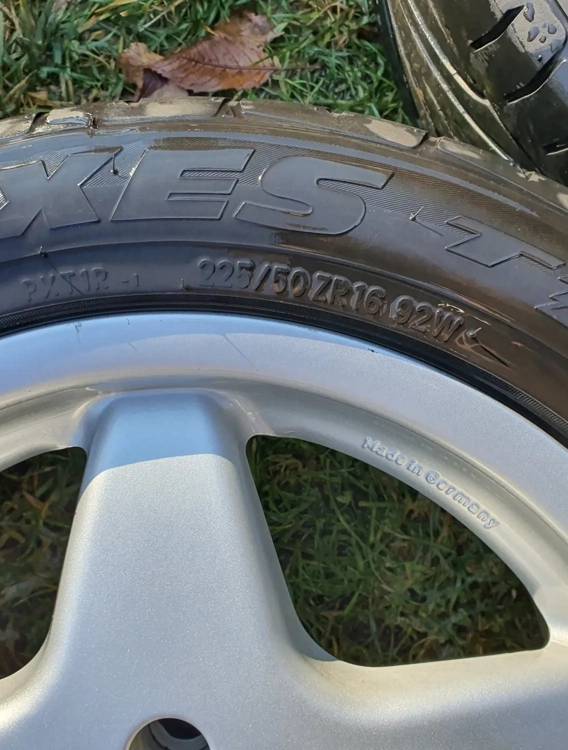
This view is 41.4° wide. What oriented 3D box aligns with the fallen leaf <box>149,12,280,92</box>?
[{"bbox_3d":[-0.040,-0.193,0.454,0.084,0.020,0.050,-10,91,3],"label":"fallen leaf"}]

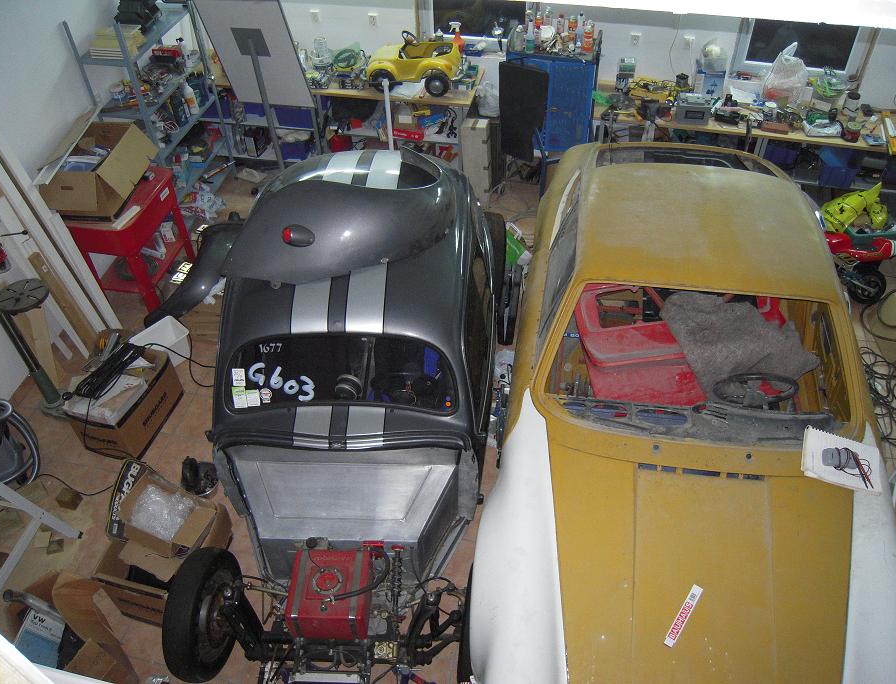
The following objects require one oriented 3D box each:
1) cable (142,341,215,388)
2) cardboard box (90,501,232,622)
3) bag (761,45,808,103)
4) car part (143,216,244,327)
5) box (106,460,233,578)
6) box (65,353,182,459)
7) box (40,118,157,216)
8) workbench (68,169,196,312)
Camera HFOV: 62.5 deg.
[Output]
[{"bbox_3d":[-1.742,0.110,4.878,0.380,0.270,0.280,10,46,12],"label":"cable"},{"bbox_3d":[-1.359,1.051,3.610,0.332,0.332,0.517,10,45,13],"label":"cardboard box"},{"bbox_3d":[2.498,-1.939,5.473,0.270,0.430,0.230,10,46,12],"label":"bag"},{"bbox_3d":[-1.685,-0.471,5.170,0.431,0.421,0.931,9,44,12],"label":"car part"},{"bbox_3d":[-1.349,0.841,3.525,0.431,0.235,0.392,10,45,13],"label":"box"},{"bbox_3d":[-1.899,0.359,4.382,0.328,0.318,0.554,9,44,12],"label":"box"},{"bbox_3d":[-2.291,-1.158,4.998,0.550,0.400,0.640,3,45,5],"label":"box"},{"bbox_3d":[-2.144,-0.682,5.145,0.480,0.793,0.735,7,44,10],"label":"workbench"}]

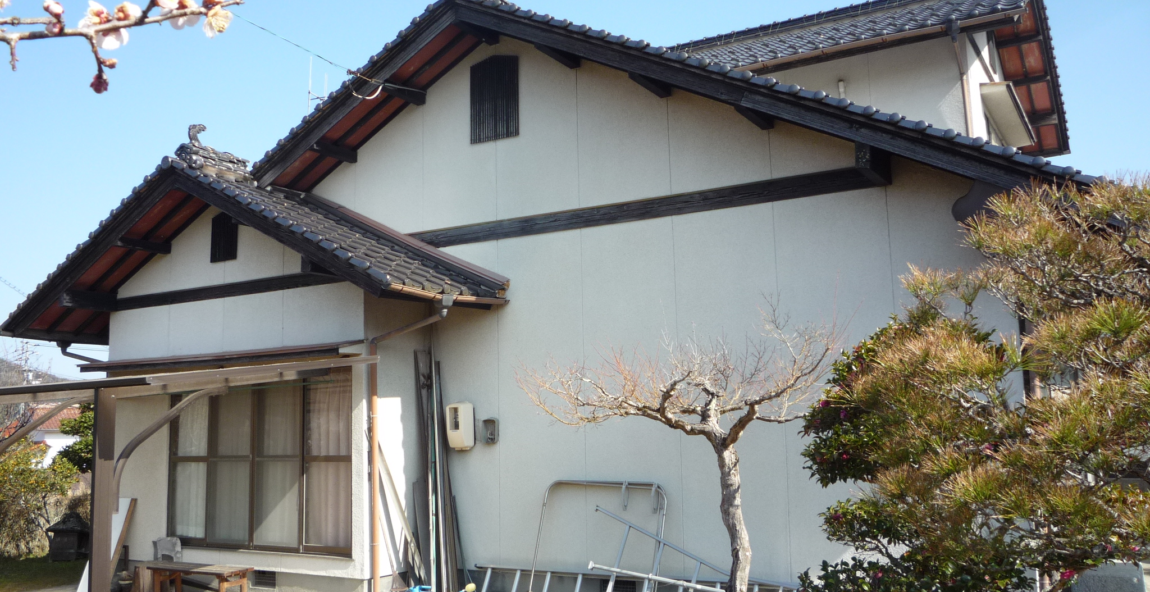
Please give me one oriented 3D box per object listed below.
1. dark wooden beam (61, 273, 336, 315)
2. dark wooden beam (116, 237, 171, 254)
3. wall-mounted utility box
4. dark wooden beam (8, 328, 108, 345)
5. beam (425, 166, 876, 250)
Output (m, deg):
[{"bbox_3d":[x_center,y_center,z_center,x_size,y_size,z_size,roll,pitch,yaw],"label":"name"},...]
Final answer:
[{"bbox_3d":[-3.866,-0.103,10.130,3.474,0.202,0.614,-6,-9,30],"label":"dark wooden beam"},{"bbox_3d":[-4.583,-0.541,10.604,0.114,0.120,0.614,-6,-9,30],"label":"dark wooden beam"},{"bbox_3d":[-1.103,1.269,9.700,0.187,0.426,0.225,-6,-9,30],"label":"wall-mounted utility box"},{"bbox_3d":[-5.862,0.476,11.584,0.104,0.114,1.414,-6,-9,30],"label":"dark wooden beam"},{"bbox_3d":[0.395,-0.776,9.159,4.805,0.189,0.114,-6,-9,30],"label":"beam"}]

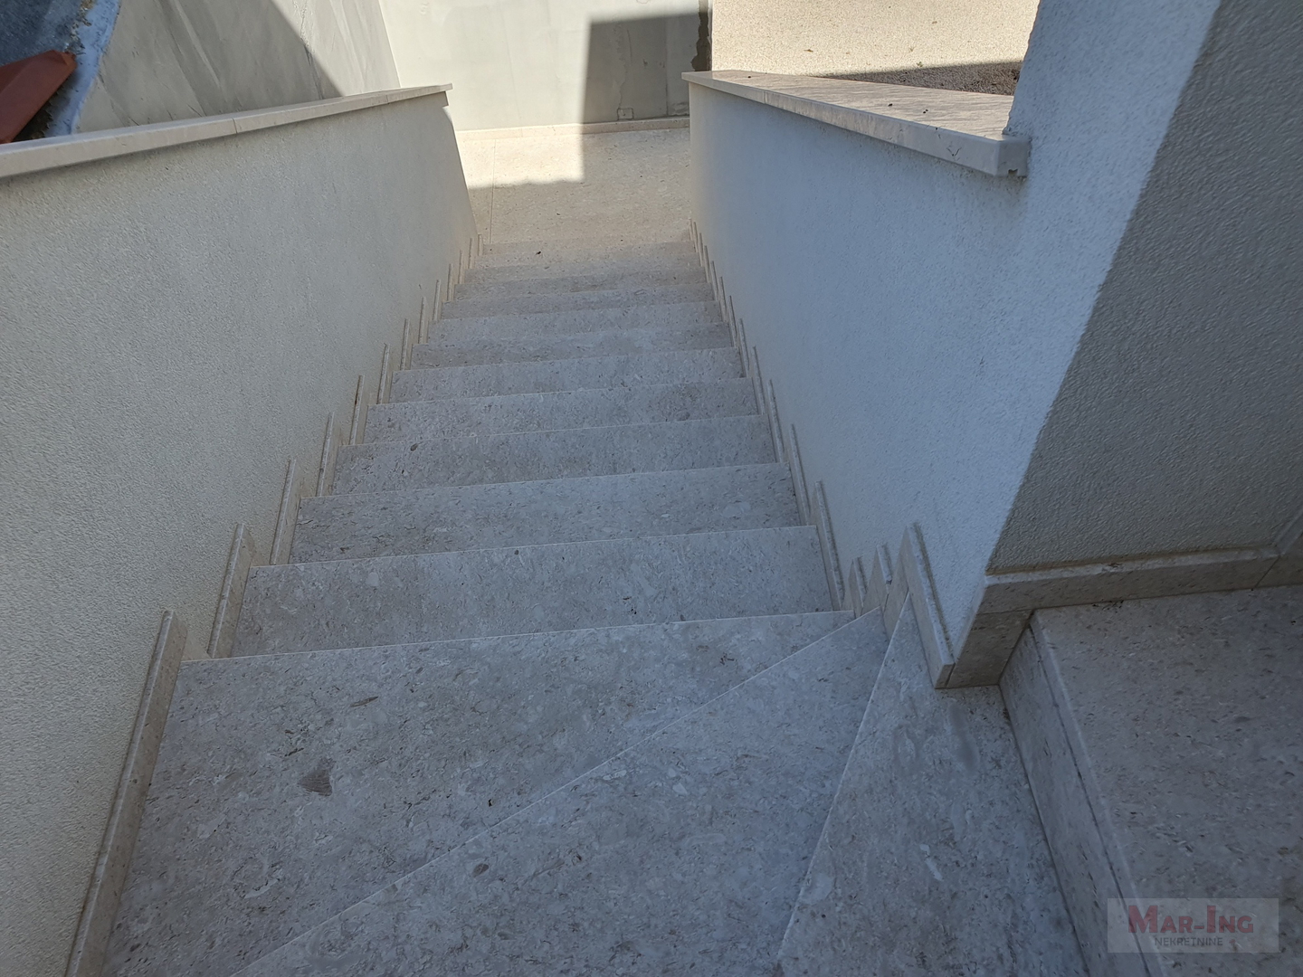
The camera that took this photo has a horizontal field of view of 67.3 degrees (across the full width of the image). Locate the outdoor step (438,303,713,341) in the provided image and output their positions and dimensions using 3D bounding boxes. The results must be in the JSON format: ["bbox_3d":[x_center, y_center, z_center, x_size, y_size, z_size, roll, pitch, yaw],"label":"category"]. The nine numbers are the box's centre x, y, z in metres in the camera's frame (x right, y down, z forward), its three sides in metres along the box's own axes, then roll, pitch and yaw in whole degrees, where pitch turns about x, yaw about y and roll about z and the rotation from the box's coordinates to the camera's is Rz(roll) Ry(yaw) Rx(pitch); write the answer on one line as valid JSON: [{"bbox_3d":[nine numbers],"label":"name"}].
[{"bbox_3d":[-0.294,-0.529,3.877,1.160,0.167,0.318,-4,52,0],"label":"outdoor step"}]

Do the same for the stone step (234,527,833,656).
[{"bbox_3d":[-0.227,0.295,1.975,1.160,0.167,0.318,-4,52,0],"label":"stone step"}]

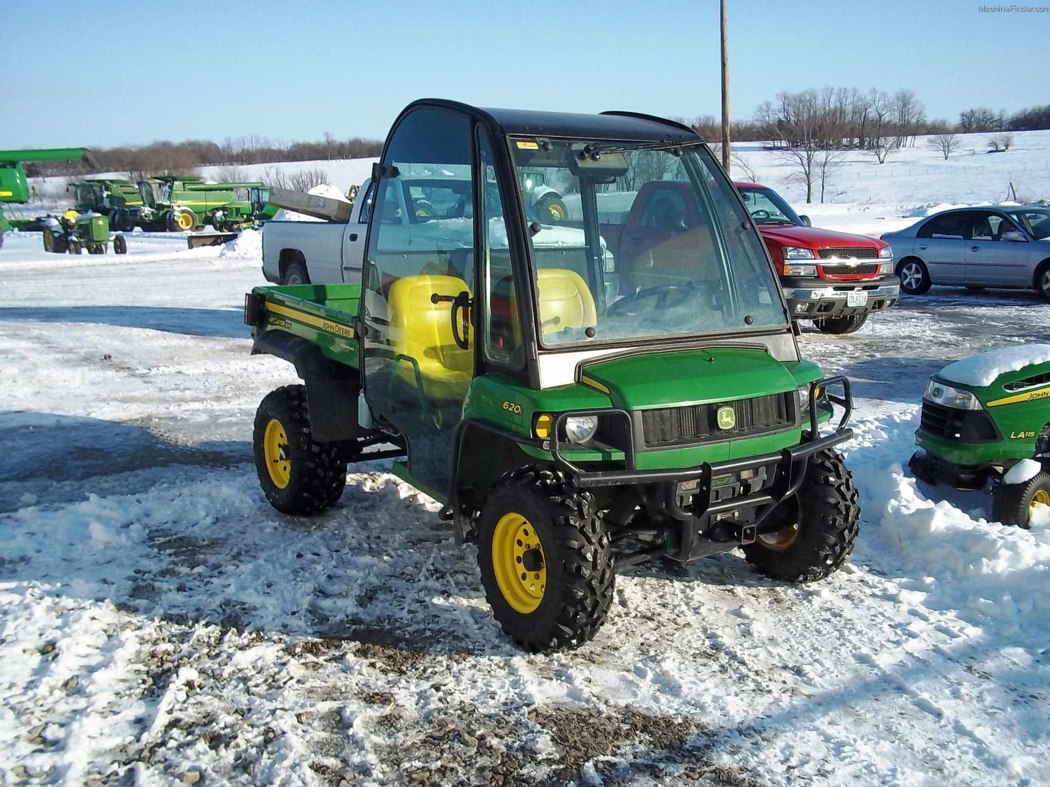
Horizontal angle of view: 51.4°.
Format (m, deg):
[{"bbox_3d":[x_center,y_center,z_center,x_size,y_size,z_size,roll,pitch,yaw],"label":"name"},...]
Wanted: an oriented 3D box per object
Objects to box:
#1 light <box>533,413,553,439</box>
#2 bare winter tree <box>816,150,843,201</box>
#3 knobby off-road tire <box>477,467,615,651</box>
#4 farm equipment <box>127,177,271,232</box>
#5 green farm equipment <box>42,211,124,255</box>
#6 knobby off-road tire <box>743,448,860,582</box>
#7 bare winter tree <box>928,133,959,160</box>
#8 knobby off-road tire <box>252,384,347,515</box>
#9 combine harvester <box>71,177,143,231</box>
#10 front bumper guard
[{"bbox_3d":[0.055,0.109,3.588,0.080,0.090,0.060,-6,12,-34],"label":"light"},{"bbox_3d":[32.093,-22.936,115.000,2.950,5.700,2.800,0,10,0],"label":"bare winter tree"},{"bbox_3d":[0.057,0.569,3.764,0.220,0.623,0.623,-6,12,-32],"label":"knobby off-road tire"},{"bbox_3d":[-23.708,-13.679,79.000,3.600,3.950,8.500,6,12,31],"label":"farm equipment"},{"bbox_3d":[-16.181,-5.904,40.000,1.950,1.600,3.200,-8,13,-41],"label":"green farm equipment"},{"bbox_3d":[1.067,0.454,4.454,0.220,0.623,0.623,-6,12,-32],"label":"knobby off-road tire"},{"bbox_3d":[99.707,-58.887,260.000,7.400,6.300,7.000,0,10,0],"label":"bare winter tree"},{"bbox_3d":[-1.109,0.282,5.366,0.265,0.623,0.623,-6,12,-34],"label":"knobby off-road tire"},{"bbox_3d":[-29.417,-13.852,80.000,3.600,3.800,8.200,5,11,26],"label":"combine harvester"},{"bbox_3d":[0.700,0.272,3.867,1.440,0.560,0.310,-6,12,-34],"label":"front bumper guard"}]

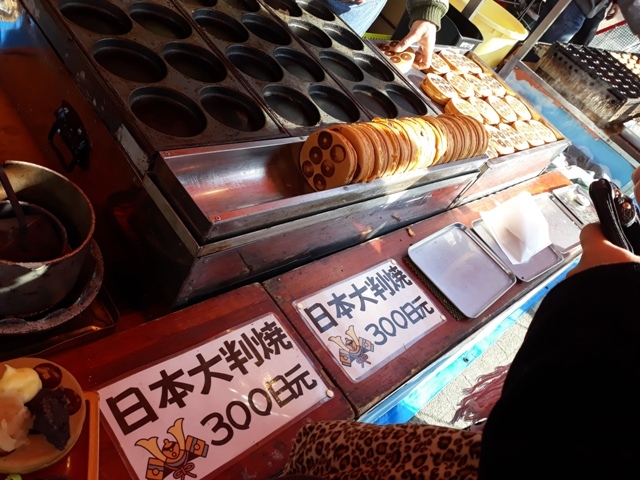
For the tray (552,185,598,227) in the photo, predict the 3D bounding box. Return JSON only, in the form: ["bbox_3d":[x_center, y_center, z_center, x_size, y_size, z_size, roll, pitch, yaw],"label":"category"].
[{"bbox_3d":[0.886,-0.104,1.664,0.257,0.019,0.193,-13,59,-42],"label":"tray"}]

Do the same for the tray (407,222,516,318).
[{"bbox_3d":[0.310,0.060,1.087,0.257,0.019,0.193,-22,64,-45],"label":"tray"}]

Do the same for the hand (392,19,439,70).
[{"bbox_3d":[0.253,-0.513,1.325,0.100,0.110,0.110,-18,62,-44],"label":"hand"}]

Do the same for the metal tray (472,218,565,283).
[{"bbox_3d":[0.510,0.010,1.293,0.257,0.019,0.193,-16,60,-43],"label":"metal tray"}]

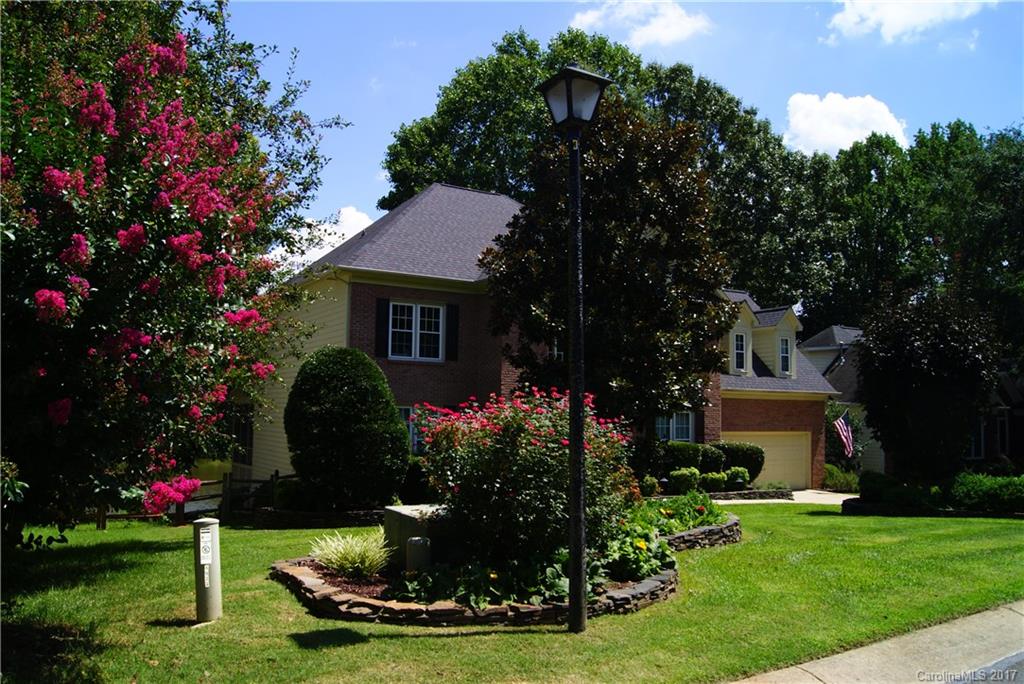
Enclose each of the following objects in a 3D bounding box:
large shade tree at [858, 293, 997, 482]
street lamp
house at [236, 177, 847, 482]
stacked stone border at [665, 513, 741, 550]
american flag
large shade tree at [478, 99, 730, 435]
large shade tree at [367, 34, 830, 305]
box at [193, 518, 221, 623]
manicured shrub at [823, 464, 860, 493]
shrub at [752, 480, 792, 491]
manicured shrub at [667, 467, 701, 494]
[{"bbox_3d":[12.677,1.514,23.500,4.000,6.000,3.900,-1,-5,28],"label":"large shade tree"},{"bbox_3d":[0.496,0.024,5.902,0.390,4.270,0.390,4,-6,-33],"label":"street lamp"},{"bbox_3d":[1.710,0.044,28.807,20.200,10.900,11.800,4,-6,-33],"label":"house"},{"bbox_3d":[2.696,2.714,10.935,2.000,0.360,0.900,4,-6,-33],"label":"stacked stone border"},{"bbox_3d":[12.640,3.527,29.300,0.350,1.850,0.780,4,-6,-33],"label":"american flag"},{"bbox_3d":[2.561,-1.230,20.297,6.700,10.990,6.400,0,-5,0],"label":"large shade tree"},{"bbox_3d":[5.056,-5.275,42.000,23.500,24.300,19.000,1,-5,7],"label":"large shade tree"},{"bbox_3d":[-2.259,1.688,5.700,0.190,0.770,0.190,-1,-5,-22],"label":"box"},{"bbox_3d":[12.564,5.205,29.300,1.450,1.100,1.300,-1,-5,23],"label":"manicured shrub"},{"bbox_3d":[8.882,4.946,26.300,1.300,0.420,0.900,0,-5,19],"label":"shrub"},{"bbox_3d":[5.567,4.470,24.800,1.020,0.920,1.000,0,-5,13],"label":"manicured shrub"}]

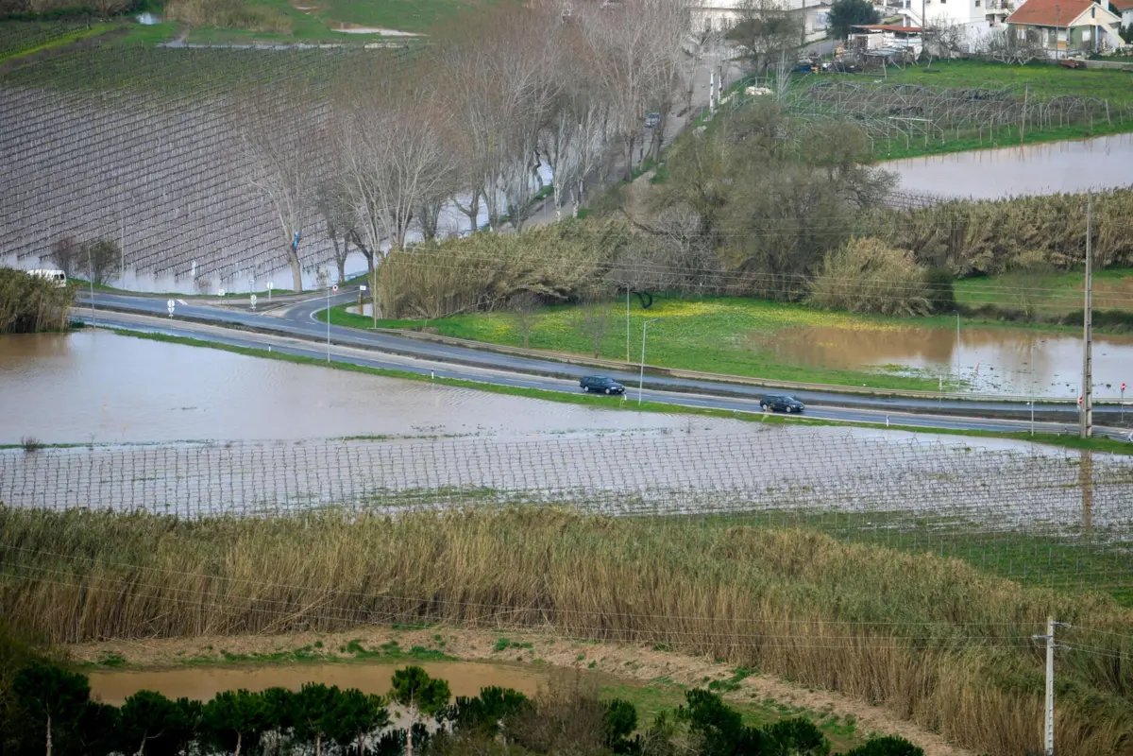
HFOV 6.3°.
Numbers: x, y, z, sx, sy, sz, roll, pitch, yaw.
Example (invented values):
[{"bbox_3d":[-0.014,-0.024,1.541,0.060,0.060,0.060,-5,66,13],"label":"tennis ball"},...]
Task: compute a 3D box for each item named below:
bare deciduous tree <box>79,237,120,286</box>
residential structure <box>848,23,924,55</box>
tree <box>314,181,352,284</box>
[{"bbox_3d":[-49.665,-12.303,1098.000,4.200,4.900,4.200,0,7,0],"label":"bare deciduous tree"},{"bbox_3d":[40.252,-42.630,1300.000,8.300,3.300,5.000,5,9,33],"label":"residential structure"},{"bbox_3d":[-24.807,-15.417,1098.000,4.400,10.800,4.400,0,7,0],"label":"tree"}]

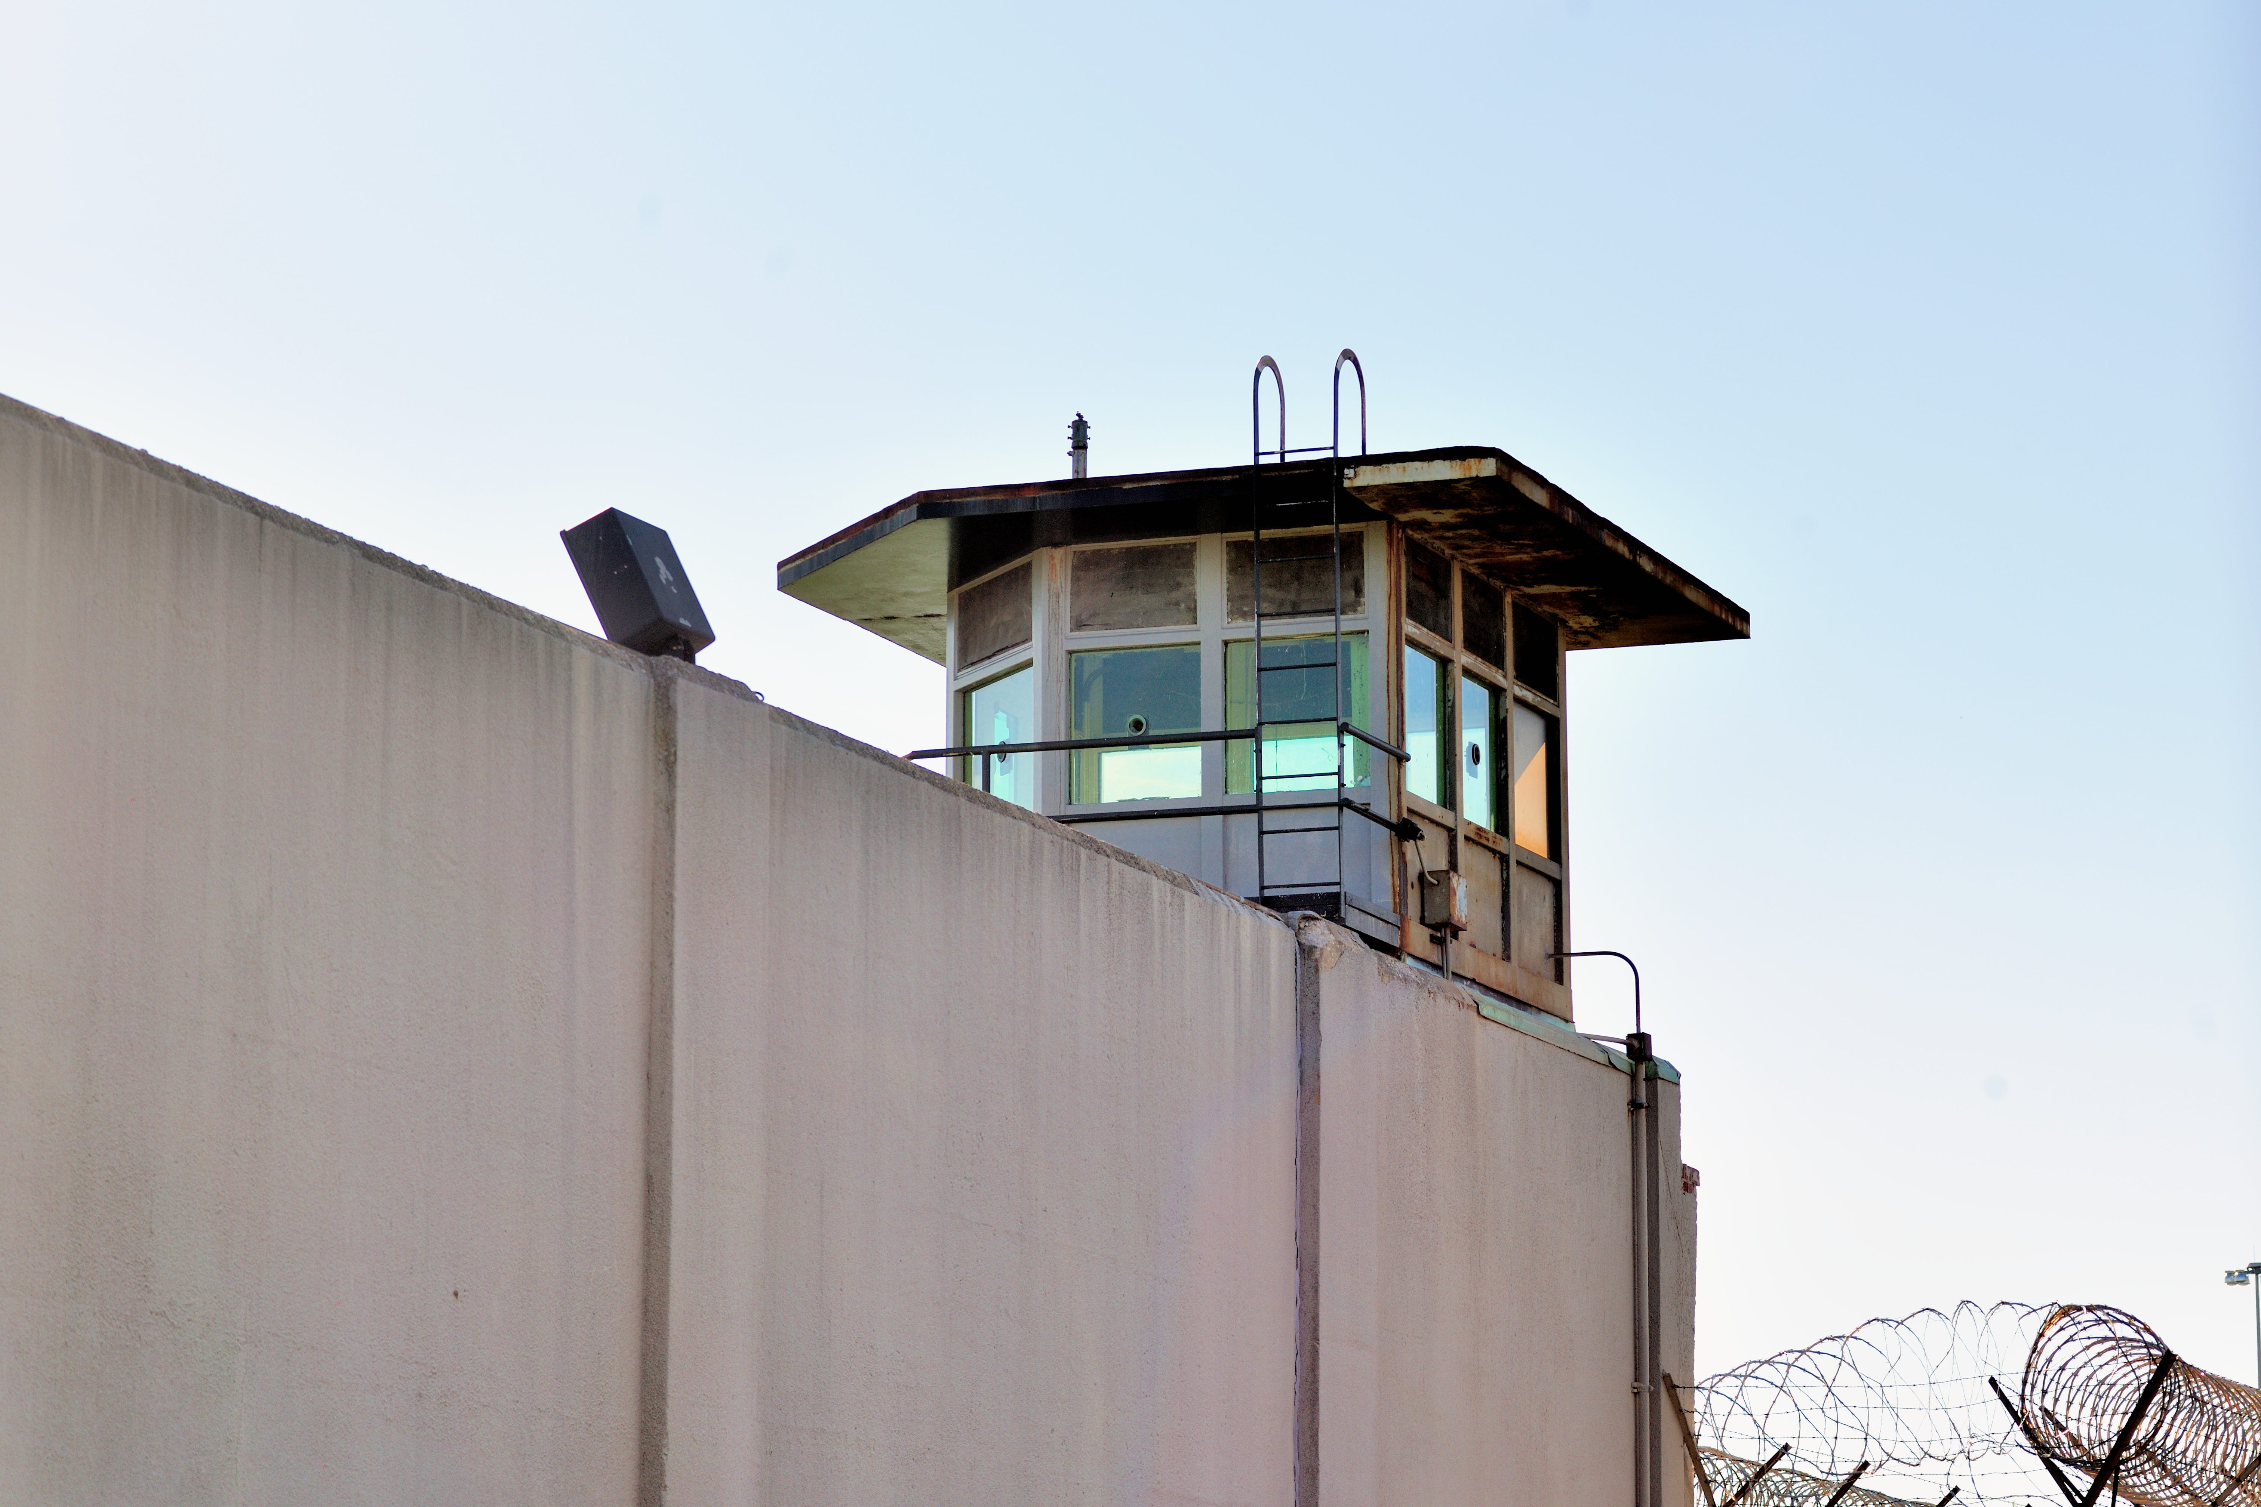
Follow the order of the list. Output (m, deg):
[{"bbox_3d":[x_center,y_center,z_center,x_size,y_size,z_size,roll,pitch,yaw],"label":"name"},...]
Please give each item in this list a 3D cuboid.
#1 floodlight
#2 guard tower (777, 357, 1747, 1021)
[{"bbox_3d":[-2.107,-0.695,28.425,0.263,0.601,0.560,-29,-18,14],"label":"floodlight"},{"bbox_3d":[0.572,-0.174,39.439,5.041,3.250,5.213,-4,-11,21],"label":"guard tower"}]

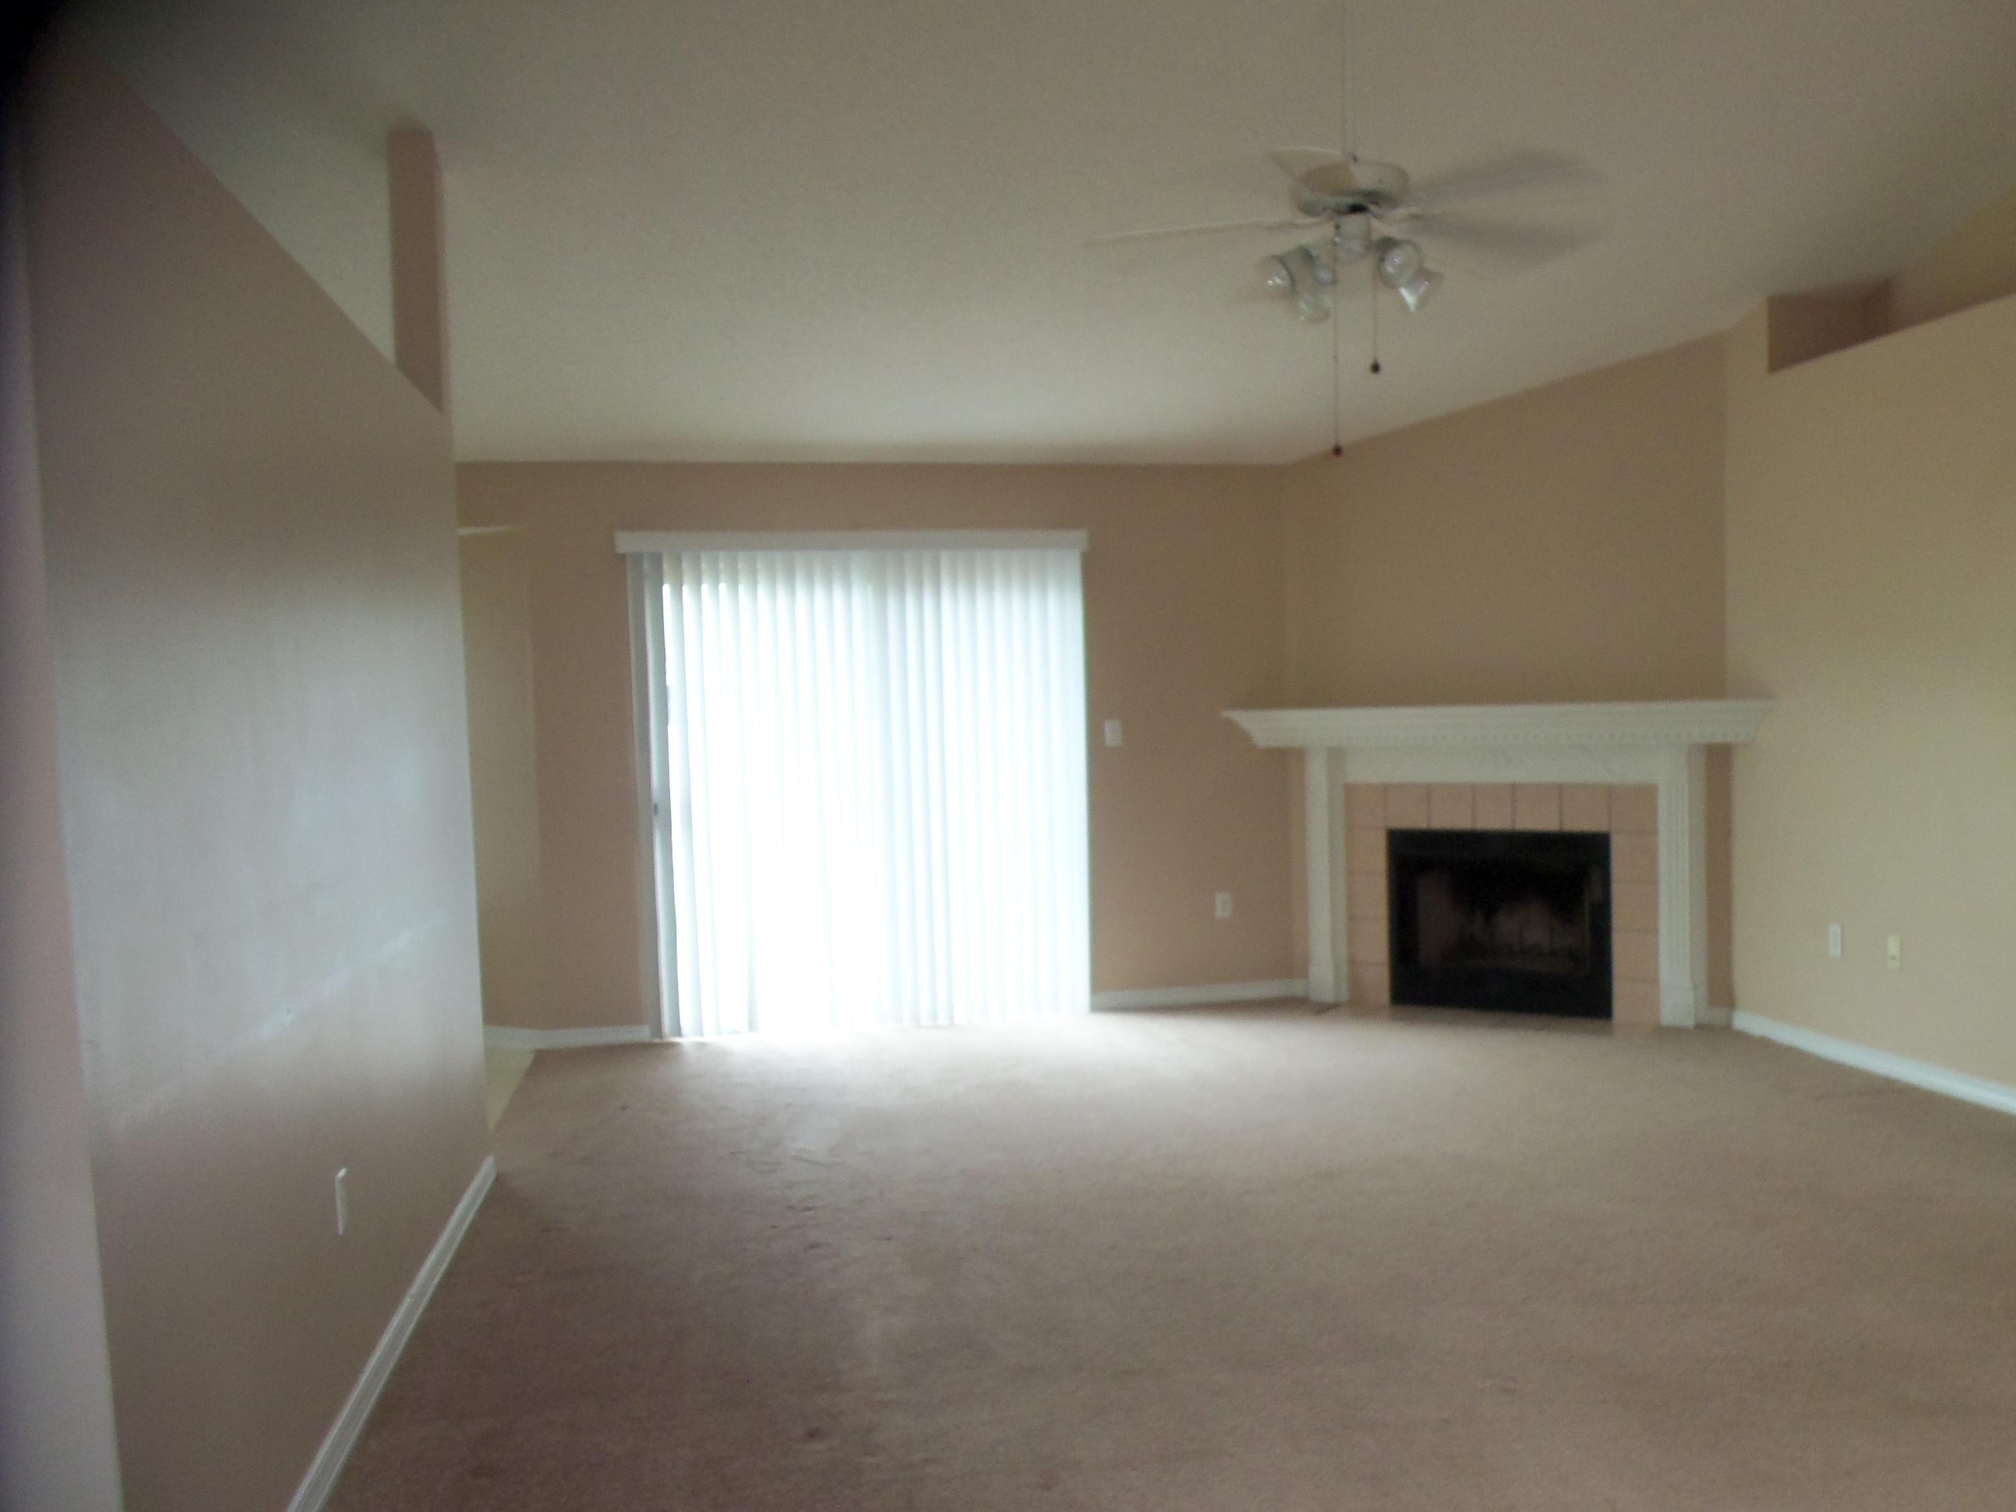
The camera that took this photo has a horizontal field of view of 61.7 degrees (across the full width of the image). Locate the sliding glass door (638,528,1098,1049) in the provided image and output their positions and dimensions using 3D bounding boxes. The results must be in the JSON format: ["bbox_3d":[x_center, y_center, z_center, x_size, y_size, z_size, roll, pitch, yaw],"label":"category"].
[{"bbox_3d":[-0.609,0.099,7.188,1.900,2.080,0.120,-2,1,-9],"label":"sliding glass door"}]

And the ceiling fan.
[{"bbox_3d":[0.849,-1.475,4.194,1.300,0.860,1.300,-2,1,-9],"label":"ceiling fan"}]

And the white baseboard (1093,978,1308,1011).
[{"bbox_3d":[0.845,1.061,7.475,0.970,0.078,0.022,-2,1,-9],"label":"white baseboard"}]

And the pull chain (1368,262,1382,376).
[{"bbox_3d":[0.910,-1.086,4.190,0.024,0.285,0.024,-2,1,-9],"label":"pull chain"}]

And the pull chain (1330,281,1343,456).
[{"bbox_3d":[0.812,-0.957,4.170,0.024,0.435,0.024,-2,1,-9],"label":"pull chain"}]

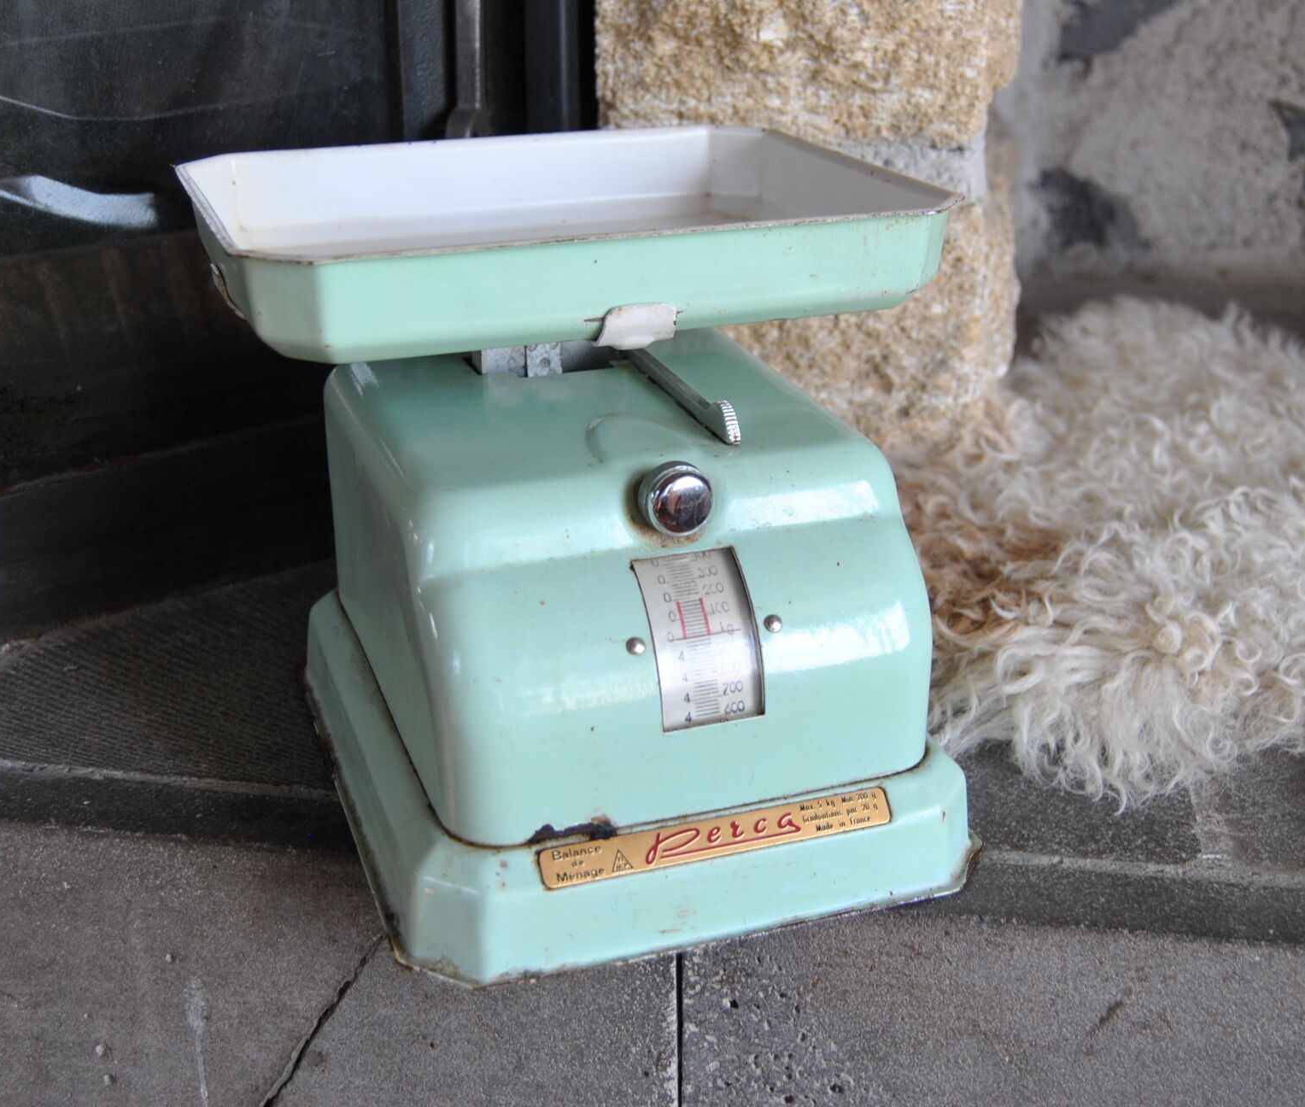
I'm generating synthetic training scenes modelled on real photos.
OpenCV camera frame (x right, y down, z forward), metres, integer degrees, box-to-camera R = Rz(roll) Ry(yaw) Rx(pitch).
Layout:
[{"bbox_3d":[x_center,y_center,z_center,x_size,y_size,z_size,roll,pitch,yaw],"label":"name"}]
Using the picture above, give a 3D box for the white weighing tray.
[{"bbox_3d":[-0.040,-0.124,0.695,0.260,0.040,0.217,-8,23,-17],"label":"white weighing tray"}]

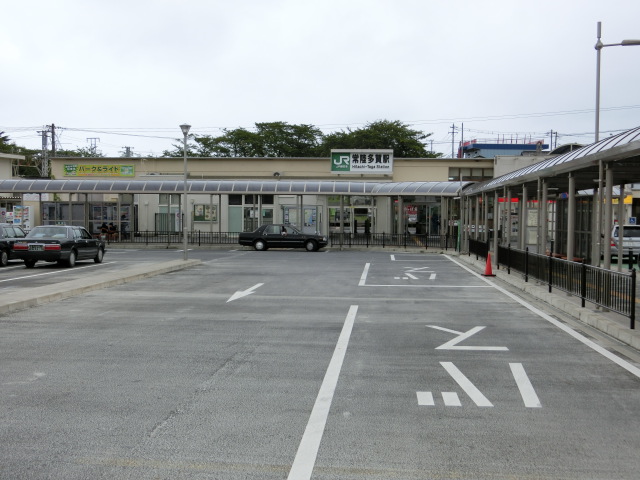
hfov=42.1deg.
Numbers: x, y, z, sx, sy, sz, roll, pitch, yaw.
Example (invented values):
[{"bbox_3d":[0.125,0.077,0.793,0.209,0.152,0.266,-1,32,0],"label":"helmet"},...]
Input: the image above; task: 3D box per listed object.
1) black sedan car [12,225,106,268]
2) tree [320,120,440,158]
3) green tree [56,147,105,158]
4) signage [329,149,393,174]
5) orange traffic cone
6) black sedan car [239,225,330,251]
[{"bbox_3d":[-8.984,0.185,29.231,1.710,1.430,4.690,1,2,4],"label":"black sedan car"},{"bbox_3d":[5.319,-5.185,71.864,9.990,10.110,9.500,1,2,4],"label":"tree"},{"bbox_3d":[-22.226,-4.475,76.892,4.630,7.980,4.800,1,2,4],"label":"green tree"},{"bbox_3d":[2.479,-4.528,48.300,3.600,1.430,0.350,1,2,4],"label":"signage"},{"bbox_3d":[5.218,0.771,25.591,0.380,0.700,0.380,1,2,4],"label":"orange traffic cone"},{"bbox_3d":[-1.880,-0.153,44.181,4.690,1.430,1.710,1,2,3],"label":"black sedan car"}]

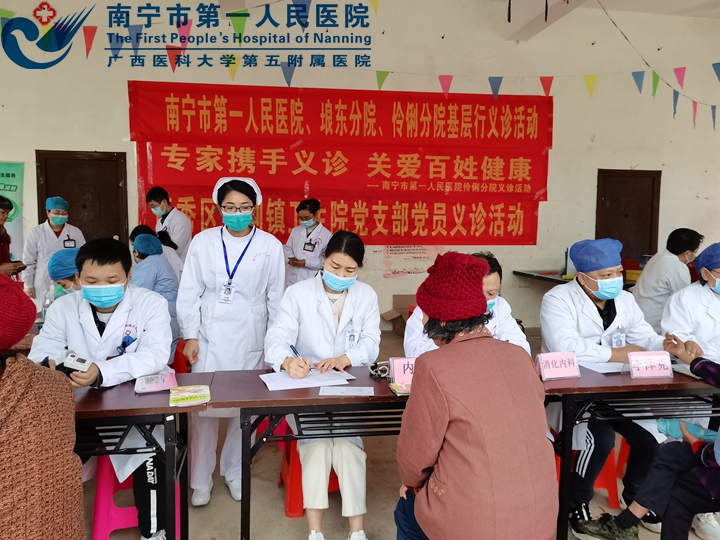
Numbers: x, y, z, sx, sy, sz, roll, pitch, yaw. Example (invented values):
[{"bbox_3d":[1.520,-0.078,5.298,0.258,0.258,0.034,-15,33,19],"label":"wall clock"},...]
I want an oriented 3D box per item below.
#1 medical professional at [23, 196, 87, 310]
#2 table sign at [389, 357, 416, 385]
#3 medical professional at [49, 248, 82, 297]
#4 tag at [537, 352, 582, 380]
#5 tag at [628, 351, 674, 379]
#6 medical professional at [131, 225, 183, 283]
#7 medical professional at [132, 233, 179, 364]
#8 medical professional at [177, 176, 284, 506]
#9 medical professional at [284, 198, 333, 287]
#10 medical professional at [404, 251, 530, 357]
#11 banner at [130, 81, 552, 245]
[{"bbox_3d":[-2.722,0.146,5.020,0.520,1.594,0.320,-1,5,-14],"label":"medical professional"},{"bbox_3d":[0.217,0.405,2.285,0.180,0.105,0.070,0,5,-9],"label":"table sign"},{"bbox_3d":[-1.804,0.476,3.671,0.700,1.210,0.500,-4,6,-42],"label":"medical professional"},{"bbox_3d":[0.818,0.391,2.327,0.175,0.100,0.070,-1,5,-18],"label":"tag"},{"bbox_3d":[1.236,0.403,2.416,0.180,0.105,0.068,0,5,-9],"label":"tag"},{"bbox_3d":[-1.575,0.315,4.500,0.650,1.353,0.480,1,5,3],"label":"medical professional"},{"bbox_3d":[-1.693,0.377,4.345,0.700,1.300,0.500,3,5,25],"label":"medical professional"},{"bbox_3d":[-0.636,0.340,2.780,0.510,1.589,0.300,1,5,3],"label":"medical professional"},{"bbox_3d":[-0.436,0.180,4.931,0.490,1.620,0.380,2,5,22],"label":"medical professional"},{"bbox_3d":[0.485,0.552,2.572,0.580,1.270,0.720,0,5,0],"label":"medical professional"},{"bbox_3d":[-0.112,-1.300,7.146,5.372,1.983,0.030,0,5,-8],"label":"banner"}]

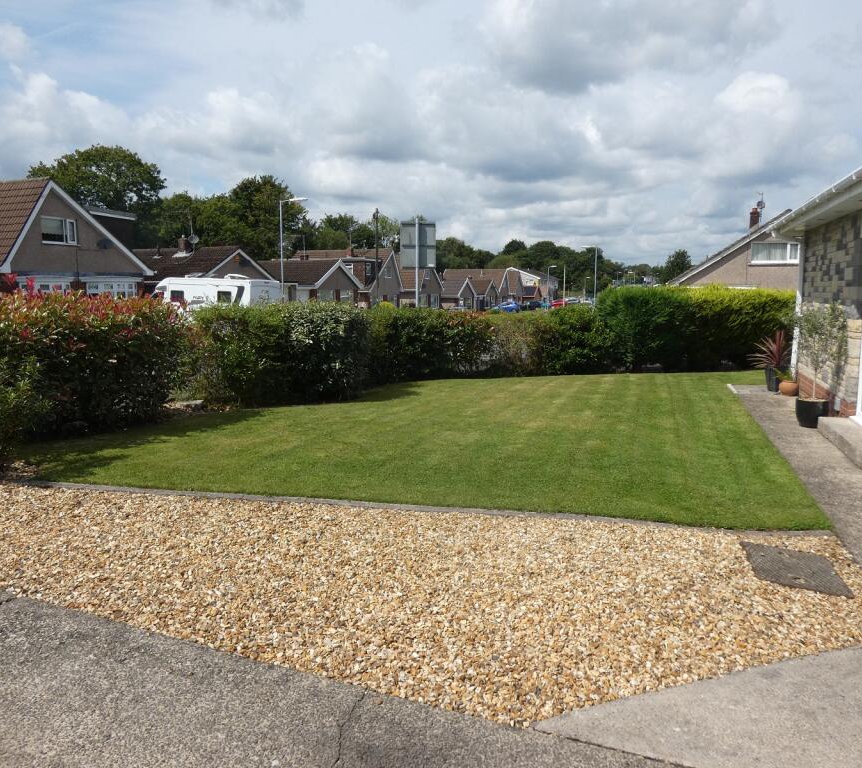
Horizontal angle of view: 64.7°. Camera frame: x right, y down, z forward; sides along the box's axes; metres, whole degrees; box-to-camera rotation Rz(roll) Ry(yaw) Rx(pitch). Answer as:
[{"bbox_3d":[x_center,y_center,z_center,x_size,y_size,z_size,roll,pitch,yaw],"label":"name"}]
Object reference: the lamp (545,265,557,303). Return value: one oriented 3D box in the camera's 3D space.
[{"bbox_3d":[16.997,-13.404,95.496,1.150,6.100,0.250,2,8,19],"label":"lamp"}]

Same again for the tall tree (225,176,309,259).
[{"bbox_3d":[-17.350,-15.300,72.599,8.800,14.900,8.800,2,8,19],"label":"tall tree"}]

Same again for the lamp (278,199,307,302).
[{"bbox_3d":[-6.028,-5.016,29.536,1.150,6.130,0.250,2,8,19],"label":"lamp"}]

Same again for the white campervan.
[{"bbox_3d":[-11.044,-3.942,34.522,6.900,2.800,2.300,3,9,25],"label":"white campervan"}]

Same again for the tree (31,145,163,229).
[{"bbox_3d":[-27.580,-12.924,56.537,10.800,14.600,10.800,2,8,19],"label":"tree"}]

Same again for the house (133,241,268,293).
[{"bbox_3d":[-16.679,-6.390,43.785,10.800,5.000,8.100,2,8,19],"label":"house"}]

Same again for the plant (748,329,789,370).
[{"bbox_3d":[5.580,-0.579,11.250,0.680,0.700,0.680,2,8,19],"label":"plant"}]

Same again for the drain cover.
[{"bbox_3d":[2.107,1.082,3.972,0.470,0.040,0.610,3,8,21],"label":"drain cover"}]

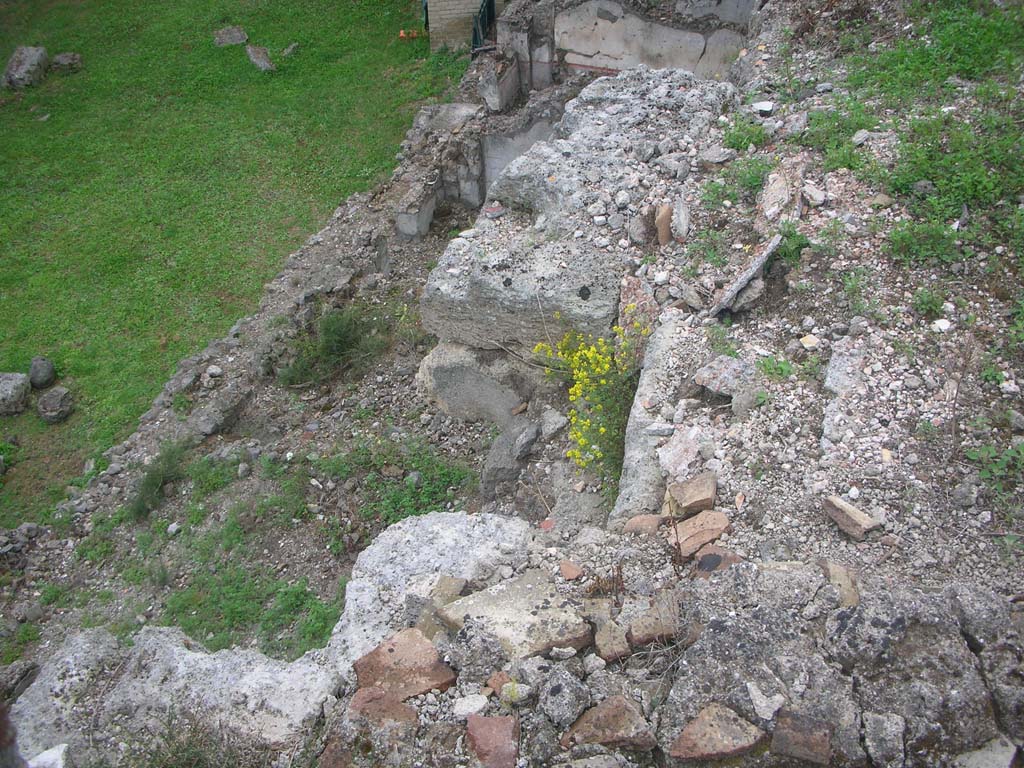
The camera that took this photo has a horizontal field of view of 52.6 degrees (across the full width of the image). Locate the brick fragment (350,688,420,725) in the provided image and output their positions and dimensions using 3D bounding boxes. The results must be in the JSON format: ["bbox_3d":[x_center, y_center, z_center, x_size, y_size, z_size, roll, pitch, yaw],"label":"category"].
[{"bbox_3d":[-0.270,0.680,2.183,0.144,0.050,0.077,-1,31,0],"label":"brick fragment"}]

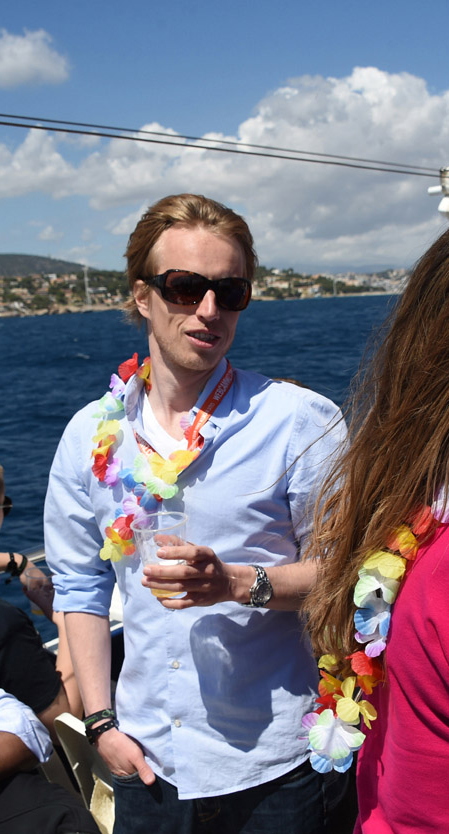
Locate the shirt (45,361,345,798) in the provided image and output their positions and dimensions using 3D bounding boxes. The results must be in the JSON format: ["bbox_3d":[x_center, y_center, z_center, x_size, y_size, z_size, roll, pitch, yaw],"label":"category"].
[{"bbox_3d":[-0.029,0.239,1.540,0.470,0.650,0.300,-1,7,17],"label":"shirt"}]

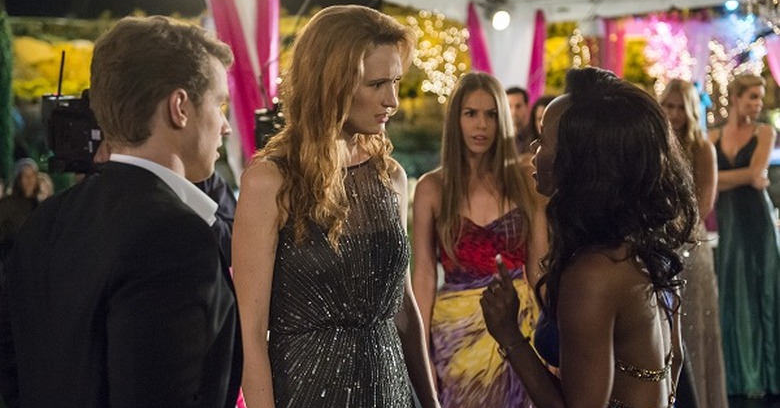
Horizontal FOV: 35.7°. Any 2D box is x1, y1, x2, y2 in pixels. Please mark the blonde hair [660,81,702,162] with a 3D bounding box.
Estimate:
[{"bbox_3d":[1.378,-0.391,5.750,0.210,0.400,0.220,2,4,32],"label":"blonde hair"}]

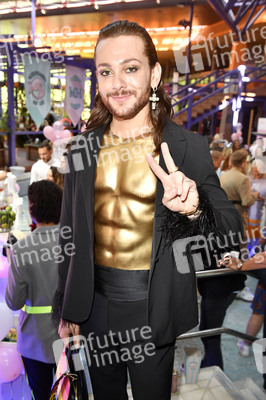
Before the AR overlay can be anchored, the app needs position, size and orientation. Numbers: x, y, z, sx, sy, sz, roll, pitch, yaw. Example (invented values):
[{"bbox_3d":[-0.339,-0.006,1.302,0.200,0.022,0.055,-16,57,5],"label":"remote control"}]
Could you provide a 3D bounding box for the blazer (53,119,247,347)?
[{"bbox_3d":[0.048,0.098,1.100,0.560,0.720,0.380,7,12,22],"label":"blazer"}]

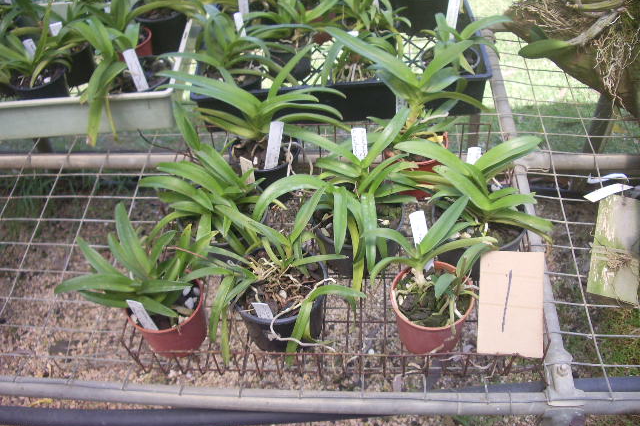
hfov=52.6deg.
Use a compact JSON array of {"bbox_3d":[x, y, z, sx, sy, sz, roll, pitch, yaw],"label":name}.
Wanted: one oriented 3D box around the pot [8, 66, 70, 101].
[{"bbox_3d":[-0.505,-0.221,1.197,0.118,0.098,0.118,0,47,5],"label":"pot"}]

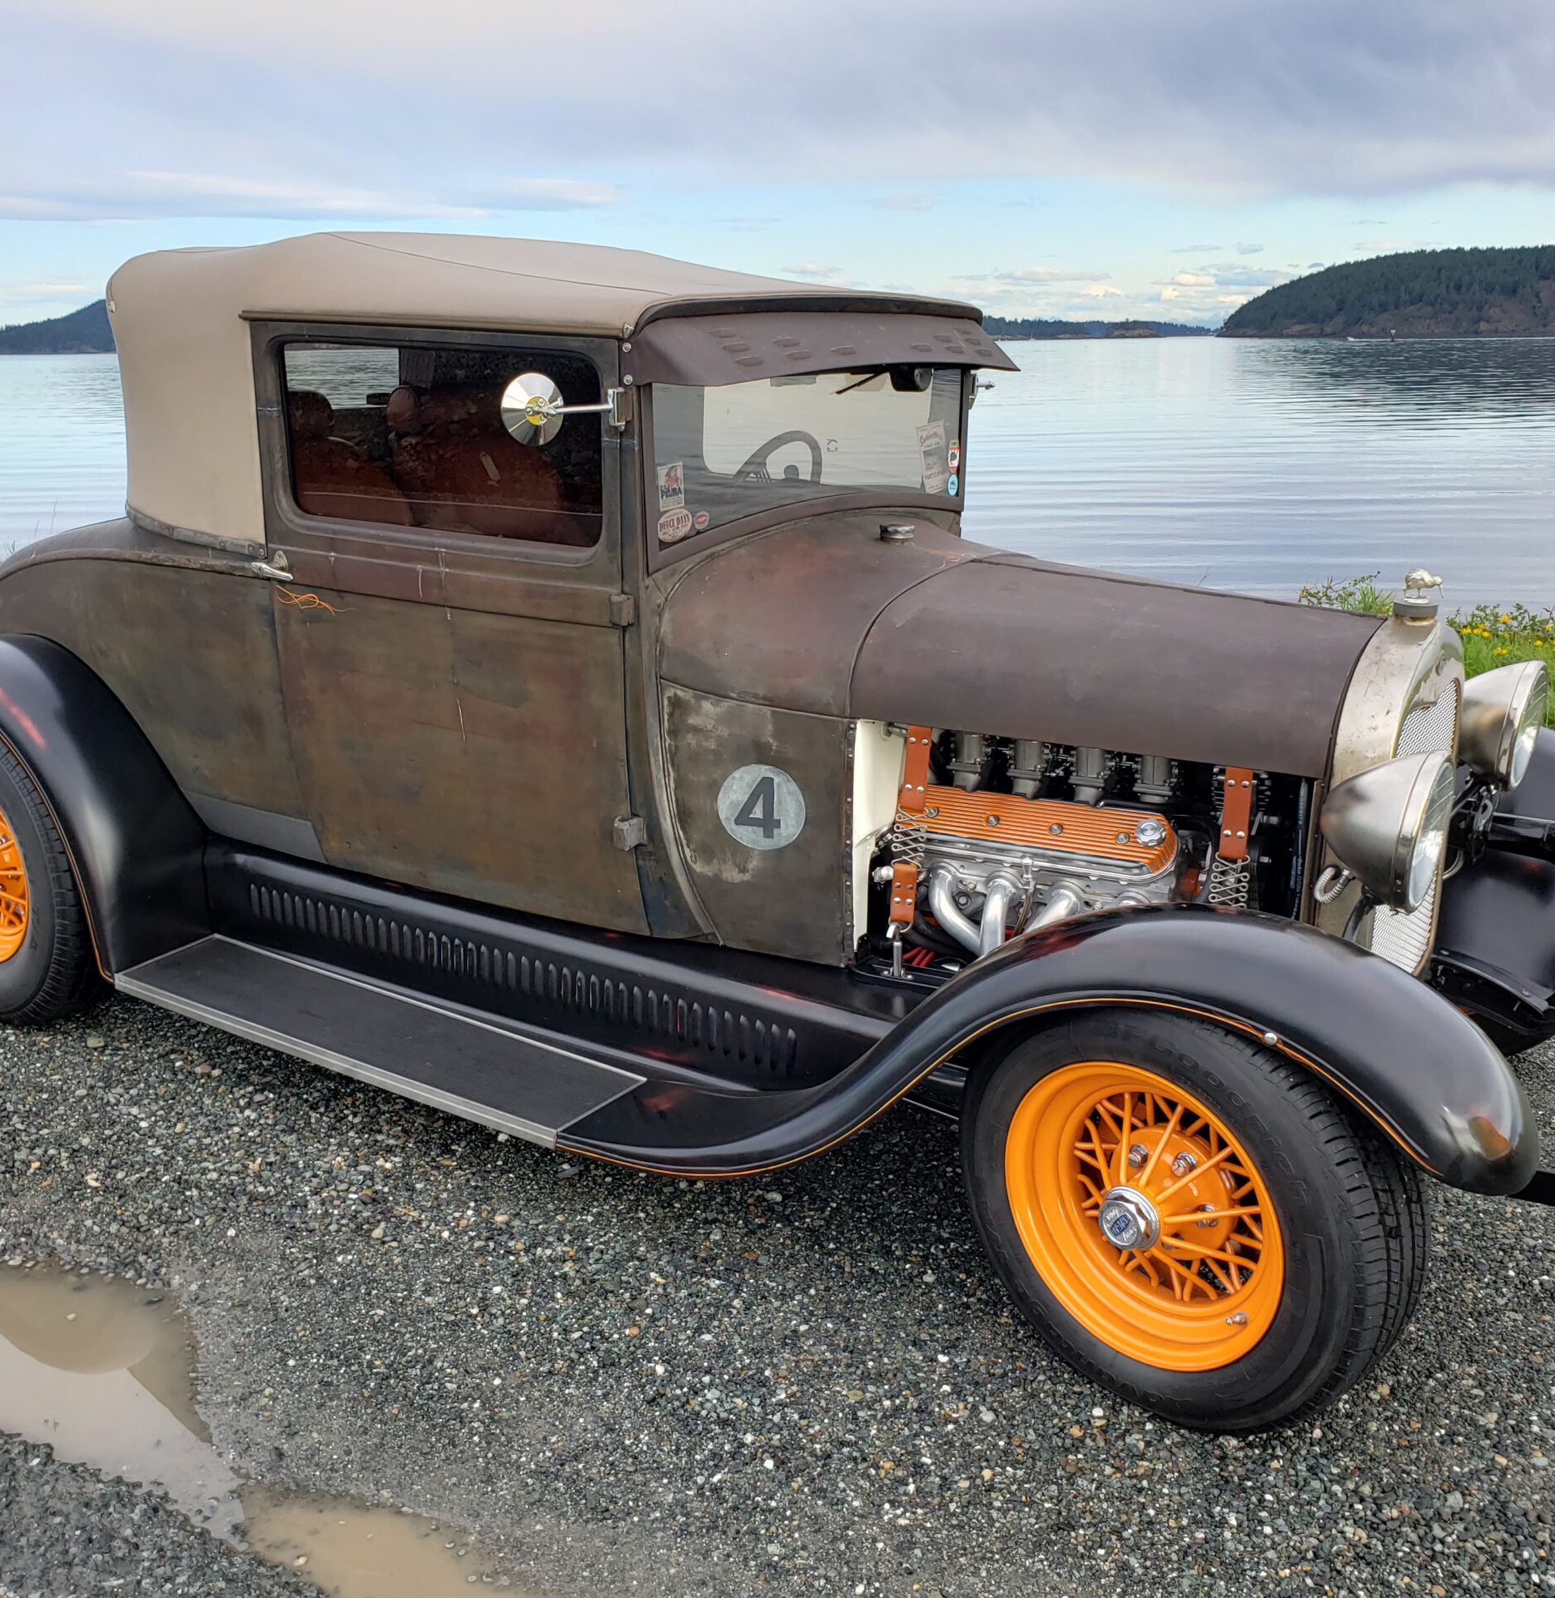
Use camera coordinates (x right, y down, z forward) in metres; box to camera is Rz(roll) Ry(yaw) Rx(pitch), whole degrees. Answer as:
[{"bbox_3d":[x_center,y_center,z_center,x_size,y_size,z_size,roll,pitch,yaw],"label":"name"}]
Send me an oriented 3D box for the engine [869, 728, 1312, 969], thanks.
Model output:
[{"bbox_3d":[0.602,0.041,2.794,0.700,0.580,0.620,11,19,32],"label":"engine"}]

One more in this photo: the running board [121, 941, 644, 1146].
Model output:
[{"bbox_3d":[-0.766,0.432,2.961,1.140,0.040,0.235,11,19,32],"label":"running board"}]

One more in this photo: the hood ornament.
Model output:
[{"bbox_3d":[0.978,-0.308,2.433,0.078,0.082,0.067,11,19,32],"label":"hood ornament"}]

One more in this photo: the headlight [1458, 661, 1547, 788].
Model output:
[{"bbox_3d":[1.222,-0.134,2.774,0.165,0.232,0.230,11,19,32],"label":"headlight"}]

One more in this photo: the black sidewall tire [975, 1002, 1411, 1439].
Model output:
[{"bbox_3d":[0.537,0.516,2.136,0.630,0.630,0.195,16,22,42],"label":"black sidewall tire"}]

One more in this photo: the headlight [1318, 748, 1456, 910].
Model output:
[{"bbox_3d":[0.814,0.035,2.185,0.165,0.232,0.230,11,19,32],"label":"headlight"}]

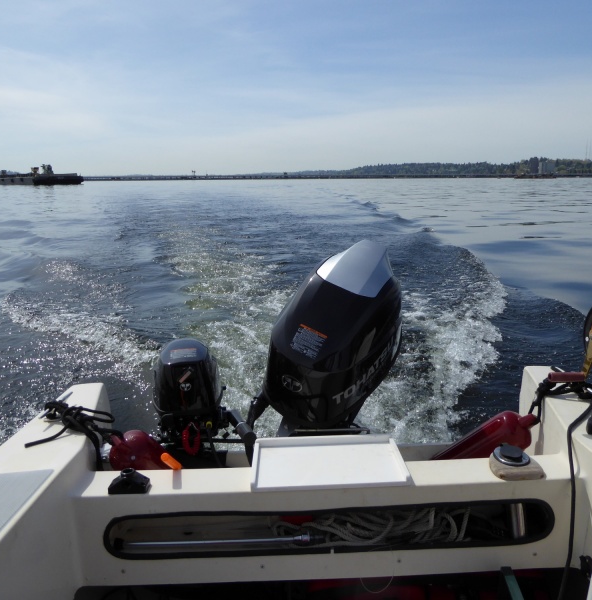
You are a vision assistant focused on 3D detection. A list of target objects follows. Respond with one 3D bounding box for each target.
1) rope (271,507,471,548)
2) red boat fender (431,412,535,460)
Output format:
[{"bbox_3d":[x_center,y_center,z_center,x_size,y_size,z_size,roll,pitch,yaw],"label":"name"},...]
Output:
[{"bbox_3d":[0.270,0.807,2.096,0.720,0.130,0.180,-1,9,-3],"label":"rope"},{"bbox_3d":[0.690,0.615,2.263,0.580,0.165,0.165,-39,10,19],"label":"red boat fender"}]

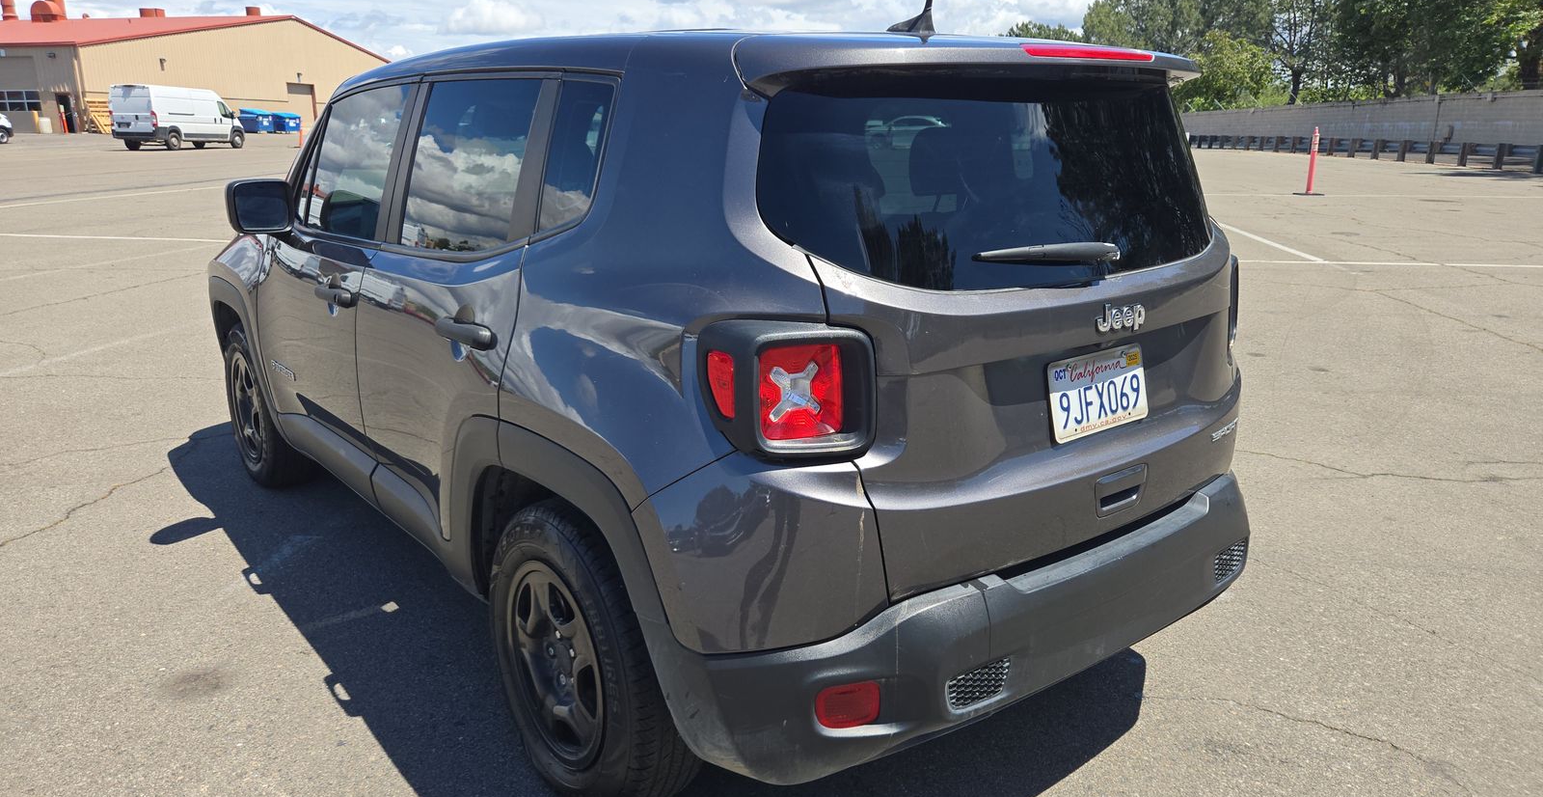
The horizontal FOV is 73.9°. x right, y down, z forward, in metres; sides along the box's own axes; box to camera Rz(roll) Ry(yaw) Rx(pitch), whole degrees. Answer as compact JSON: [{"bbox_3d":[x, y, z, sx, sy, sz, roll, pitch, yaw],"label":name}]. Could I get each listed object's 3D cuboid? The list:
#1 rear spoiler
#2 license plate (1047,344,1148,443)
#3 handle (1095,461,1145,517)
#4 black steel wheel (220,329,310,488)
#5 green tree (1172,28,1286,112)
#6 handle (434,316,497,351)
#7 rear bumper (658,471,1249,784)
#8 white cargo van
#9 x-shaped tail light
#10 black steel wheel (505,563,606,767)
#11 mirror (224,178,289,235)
[{"bbox_3d":[0.480,-0.645,2.020,1.280,0.125,0.350,-11,19,-38],"label":"rear spoiler"},{"bbox_3d":[0.636,-0.013,1.983,0.305,0.152,0.010,-11,5,-38],"label":"license plate"},{"bbox_3d":[0.674,0.178,1.986,0.150,0.082,0.030,-11,14,-38],"label":"handle"},{"bbox_3d":[-2.007,0.018,4.125,0.225,0.680,0.680,-11,18,-38],"label":"black steel wheel"},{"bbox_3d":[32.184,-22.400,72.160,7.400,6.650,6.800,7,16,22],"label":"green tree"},{"bbox_3d":[-0.637,-0.130,2.114,0.055,0.044,0.235,-11,19,-38],"label":"handle"},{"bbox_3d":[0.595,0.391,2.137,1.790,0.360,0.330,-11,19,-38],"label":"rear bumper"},{"bbox_3d":[-25.314,-12.017,44.077,2.070,2.530,5.970,3,15,8],"label":"white cargo van"},{"bbox_3d":[0.036,-0.013,1.575,0.098,0.088,0.028,-8,17,-30],"label":"x-shaped tail light"},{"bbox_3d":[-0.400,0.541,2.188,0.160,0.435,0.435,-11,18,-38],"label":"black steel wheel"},{"bbox_3d":[-1.599,-0.596,3.209,0.210,0.170,0.140,-11,18,-38],"label":"mirror"}]

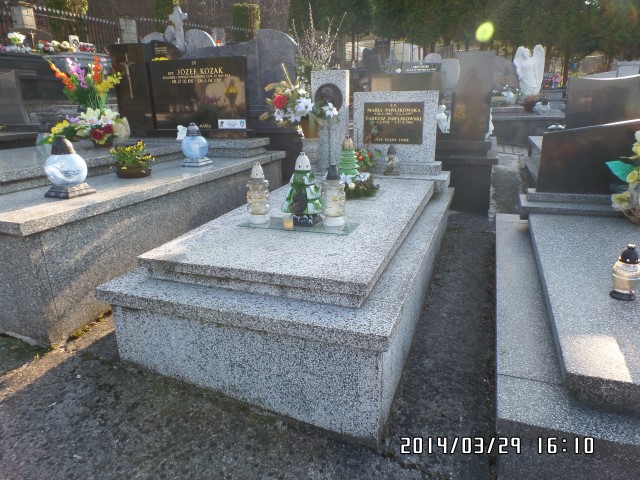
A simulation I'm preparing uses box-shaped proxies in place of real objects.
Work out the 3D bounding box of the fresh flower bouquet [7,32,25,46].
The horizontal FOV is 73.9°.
[{"bbox_3d":[-4.440,-2.916,6.200,0.270,0.220,0.250,5,20,21],"label":"fresh flower bouquet"}]

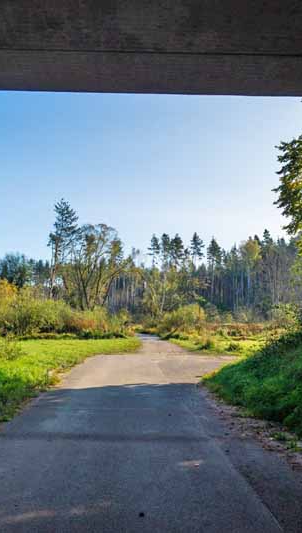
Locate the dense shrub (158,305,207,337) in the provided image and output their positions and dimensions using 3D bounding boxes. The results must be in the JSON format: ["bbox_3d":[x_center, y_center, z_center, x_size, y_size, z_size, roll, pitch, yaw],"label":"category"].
[{"bbox_3d":[2.718,4.685,46.000,4.150,2.750,3.700,0,-5,0],"label":"dense shrub"}]

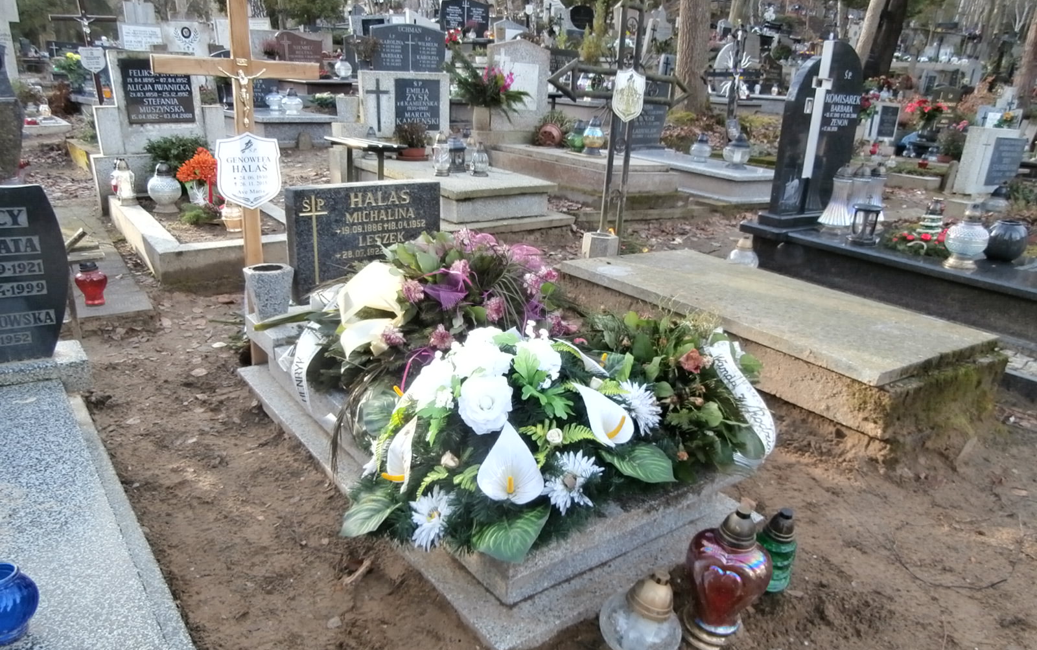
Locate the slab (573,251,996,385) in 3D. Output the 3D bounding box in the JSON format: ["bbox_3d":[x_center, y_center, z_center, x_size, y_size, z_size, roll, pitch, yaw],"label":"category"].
[{"bbox_3d":[1.137,-0.120,3.418,0.968,0.046,1.722,-9,22,-35],"label":"slab"}]

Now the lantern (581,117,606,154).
[{"bbox_3d":[0.612,-1.536,5.850,0.171,0.281,0.171,2,21,-1],"label":"lantern"}]

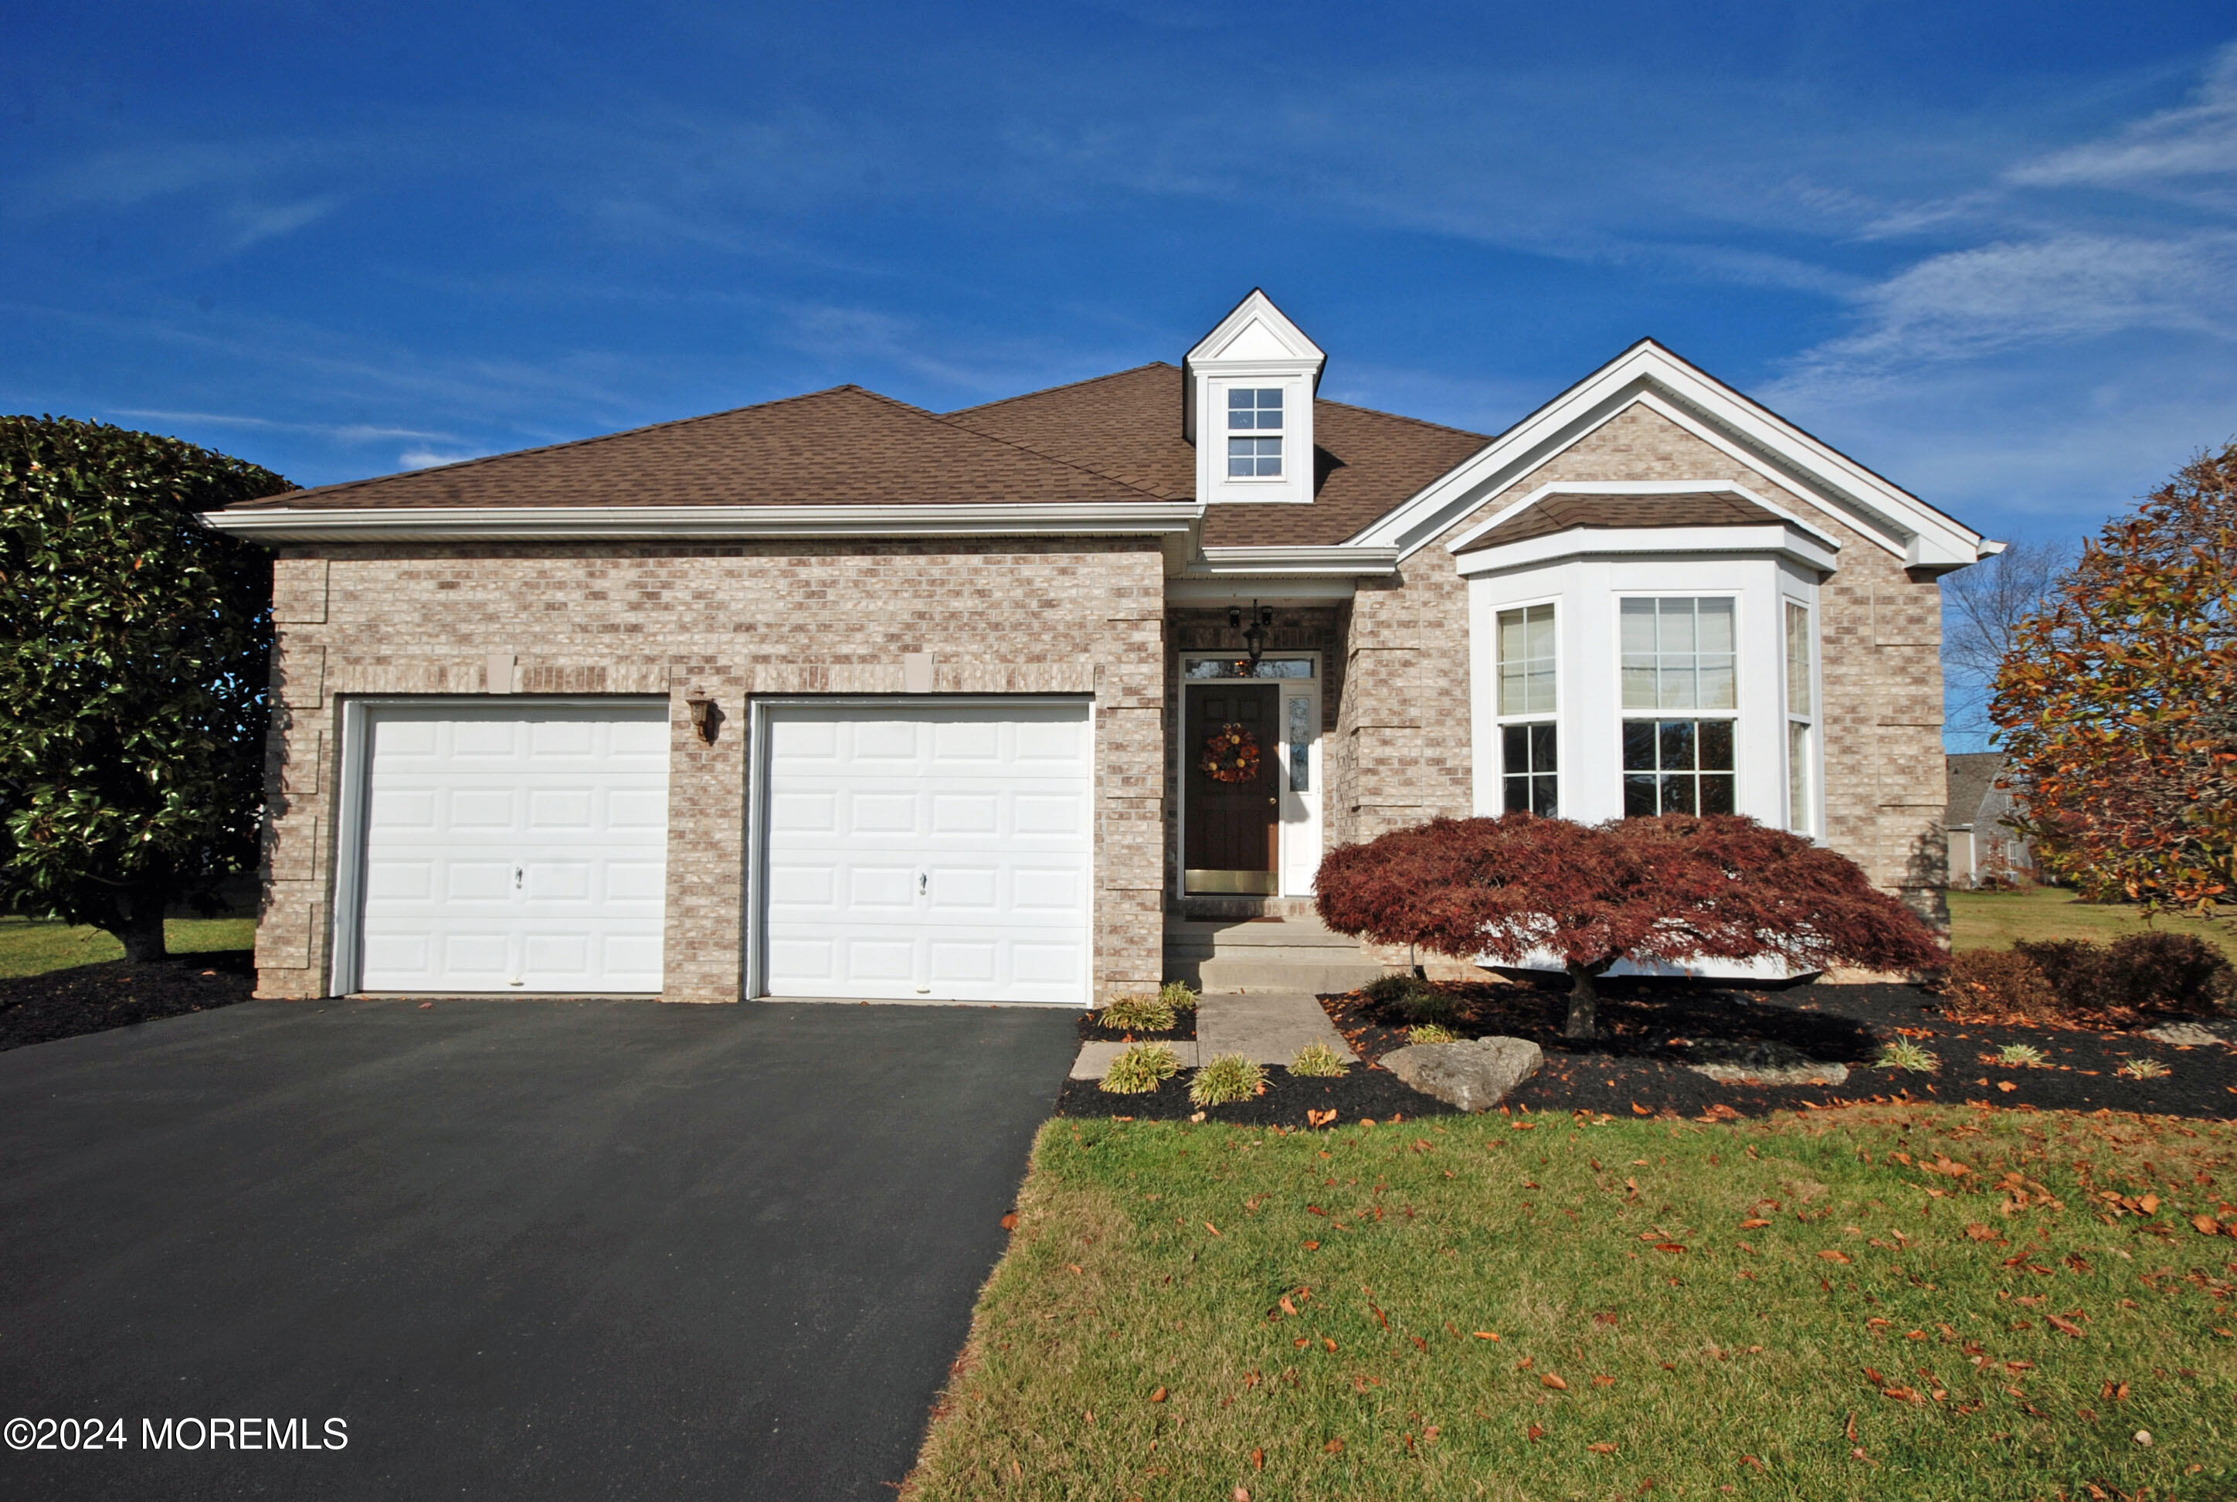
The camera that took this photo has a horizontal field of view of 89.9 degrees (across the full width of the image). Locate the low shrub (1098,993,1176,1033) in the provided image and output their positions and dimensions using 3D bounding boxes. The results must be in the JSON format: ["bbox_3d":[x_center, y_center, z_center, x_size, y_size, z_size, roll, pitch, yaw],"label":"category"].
[{"bbox_3d":[0.127,1.690,7.350,0.490,0.230,0.440,0,-3,3],"label":"low shrub"}]

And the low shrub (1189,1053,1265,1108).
[{"bbox_3d":[0.531,1.590,5.490,0.380,0.225,0.350,0,-3,3],"label":"low shrub"}]

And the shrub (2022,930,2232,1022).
[{"bbox_3d":[7.130,1.560,7.950,1.250,0.570,0.900,0,-3,3],"label":"shrub"}]

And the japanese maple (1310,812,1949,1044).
[{"bbox_3d":[3.100,1.090,6.980,3.650,1.400,3.000,0,-3,3],"label":"japanese maple"}]

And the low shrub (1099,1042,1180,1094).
[{"bbox_3d":[0.108,1.607,5.770,0.420,0.220,0.390,0,-3,3],"label":"low shrub"}]

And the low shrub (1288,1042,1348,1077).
[{"bbox_3d":[1.092,1.665,6.120,0.330,0.160,0.300,0,-3,3],"label":"low shrub"}]

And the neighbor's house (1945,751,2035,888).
[{"bbox_3d":[37.200,3.270,56.200,10.000,5.900,13.000,2,-4,-33],"label":"neighbor's house"}]

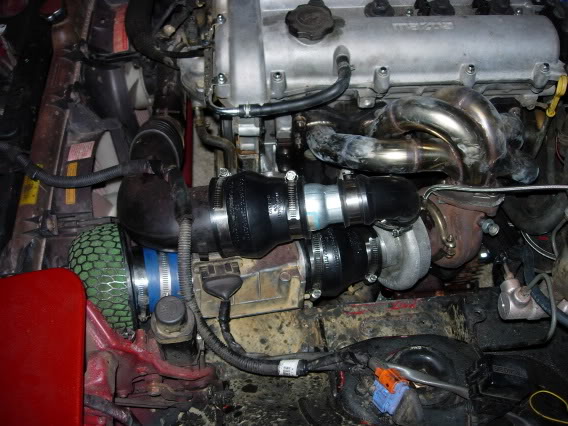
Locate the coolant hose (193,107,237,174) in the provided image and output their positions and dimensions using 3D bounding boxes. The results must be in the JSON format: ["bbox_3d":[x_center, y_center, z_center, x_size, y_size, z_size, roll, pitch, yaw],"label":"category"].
[{"bbox_3d":[-0.104,-0.107,0.950,0.065,0.120,0.075,-5,52,-4],"label":"coolant hose"}]

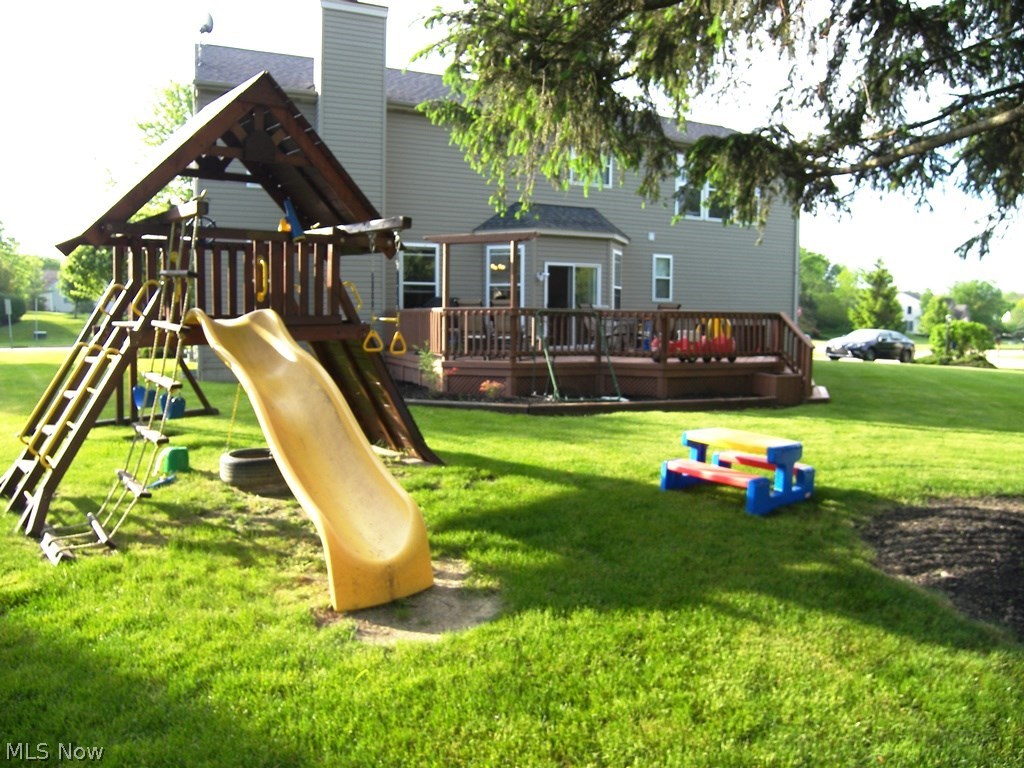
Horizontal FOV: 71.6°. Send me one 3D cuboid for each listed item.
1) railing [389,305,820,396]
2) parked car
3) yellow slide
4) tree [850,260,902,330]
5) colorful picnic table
[{"bbox_3d":[1.415,-0.741,14.340,6.800,1.500,5.600,-2,7,-23],"label":"railing"},{"bbox_3d":[15.838,-1.675,31.300,4.600,1.430,1.780,-3,7,-31],"label":"parked car"},{"bbox_3d":[-1.371,0.287,4.435,0.600,1.480,2.200,-5,8,-41],"label":"yellow slide"},{"bbox_3d":[29.776,-6.944,58.000,4.200,6.290,4.200,0,6,0],"label":"tree"},{"bbox_3d":[1.846,0.674,5.819,0.780,0.480,0.880,-4,8,-38],"label":"colorful picnic table"}]

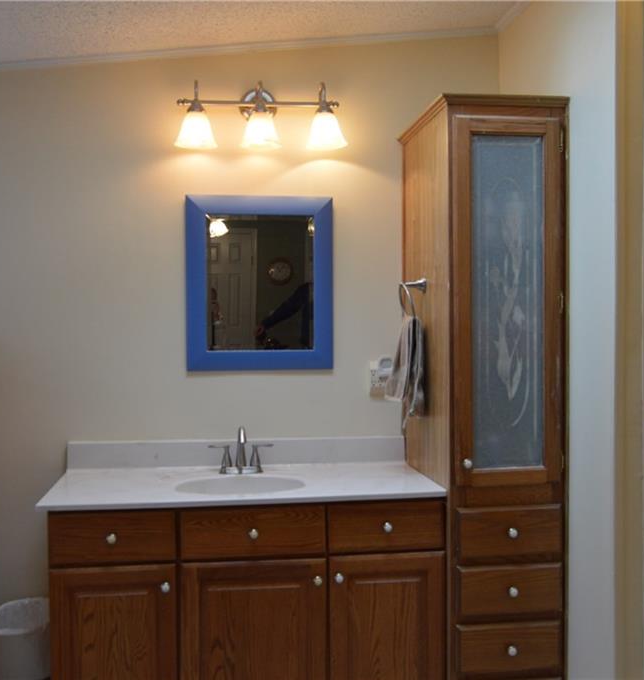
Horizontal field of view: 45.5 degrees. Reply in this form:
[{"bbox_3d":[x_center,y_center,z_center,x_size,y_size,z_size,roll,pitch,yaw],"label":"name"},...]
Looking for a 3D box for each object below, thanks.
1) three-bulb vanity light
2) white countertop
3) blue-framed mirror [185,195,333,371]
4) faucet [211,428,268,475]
[{"bbox_3d":[-0.216,-0.811,2.774,0.626,0.234,0.182,0,1,-8],"label":"three-bulb vanity light"},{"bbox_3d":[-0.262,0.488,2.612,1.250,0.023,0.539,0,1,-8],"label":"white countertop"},{"bbox_3d":[-0.229,-0.209,2.862,0.547,0.646,0.026,0,1,-8],"label":"blue-framed mirror"},{"bbox_3d":[-0.280,0.398,2.696,0.231,0.160,0.145,0,1,-8],"label":"faucet"}]

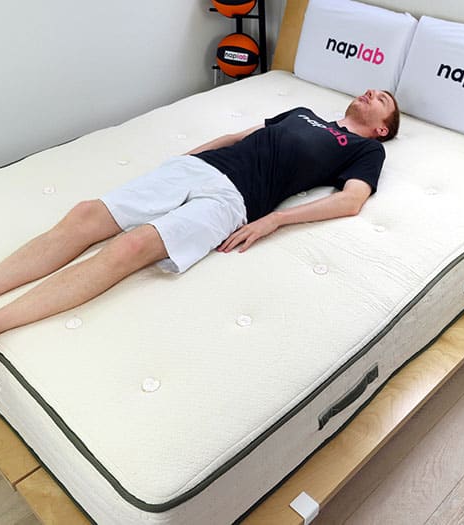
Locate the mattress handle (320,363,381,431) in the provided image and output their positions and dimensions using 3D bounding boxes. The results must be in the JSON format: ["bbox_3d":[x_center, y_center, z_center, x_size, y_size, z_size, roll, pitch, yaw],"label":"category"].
[{"bbox_3d":[0.319,0.357,1.628,0.022,0.058,0.260,31,47,34],"label":"mattress handle"}]

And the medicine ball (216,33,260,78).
[{"bbox_3d":[0.035,-1.107,3.250,0.231,0.231,0.231,1,37,0],"label":"medicine ball"}]

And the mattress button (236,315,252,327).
[{"bbox_3d":[0.033,0.155,1.618,0.042,0.009,0.042,1,37,0],"label":"mattress button"}]

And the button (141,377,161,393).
[{"bbox_3d":[-0.192,0.289,1.436,0.043,0.009,0.043,1,37,0],"label":"button"}]

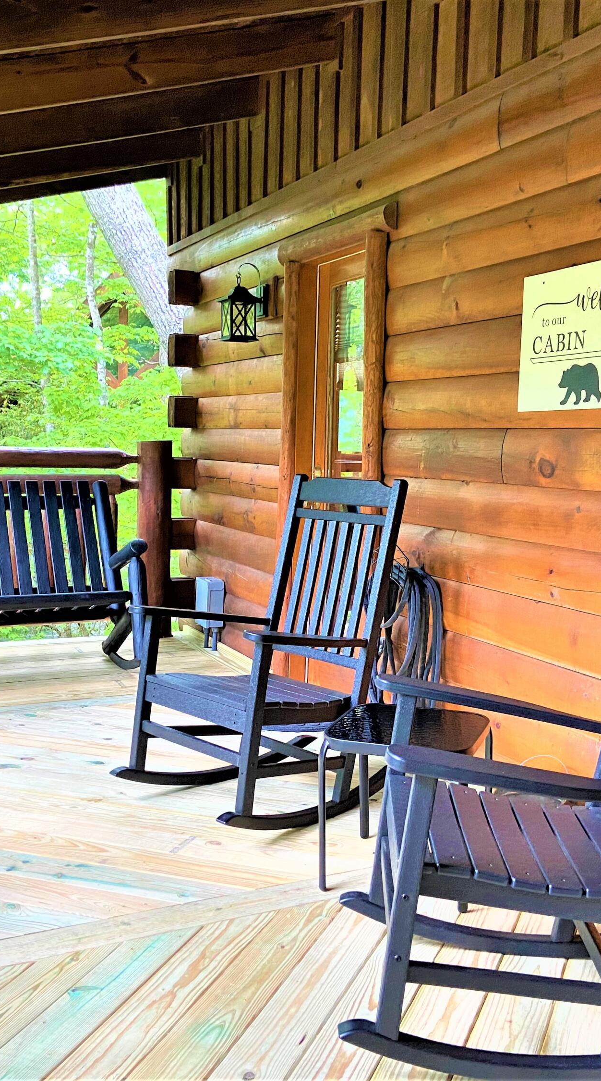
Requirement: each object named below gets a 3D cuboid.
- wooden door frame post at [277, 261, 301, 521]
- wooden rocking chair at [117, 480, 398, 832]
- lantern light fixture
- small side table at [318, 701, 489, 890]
[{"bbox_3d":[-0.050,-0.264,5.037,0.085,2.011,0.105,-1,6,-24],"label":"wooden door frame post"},{"bbox_3d":[-0.099,0.329,3.629,0.881,1.092,0.693,-3,7,-41],"label":"wooden rocking chair"},{"bbox_3d":[-0.277,-1.153,5.248,0.207,0.376,0.155,-1,6,-24],"label":"lantern light fixture"},{"bbox_3d":[0.309,0.727,3.053,0.407,0.425,0.431,3,6,18],"label":"small side table"}]

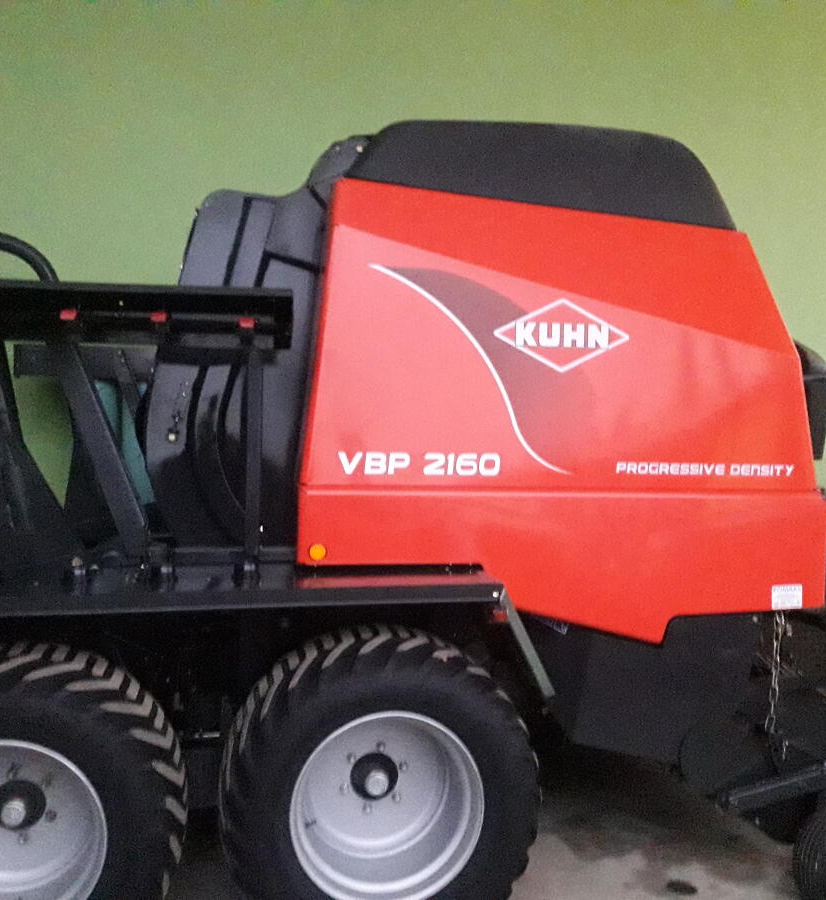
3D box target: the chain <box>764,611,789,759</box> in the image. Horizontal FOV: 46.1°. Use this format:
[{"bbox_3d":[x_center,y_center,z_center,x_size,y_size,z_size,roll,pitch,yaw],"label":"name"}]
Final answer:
[{"bbox_3d":[1.333,0.860,3.560,0.088,0.540,0.060,0,2,-11],"label":"chain"}]

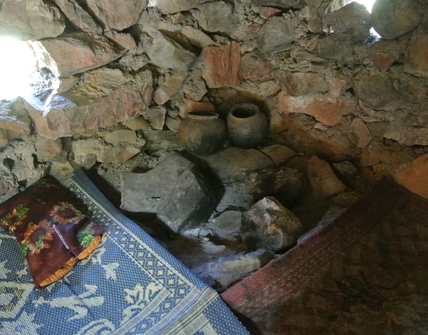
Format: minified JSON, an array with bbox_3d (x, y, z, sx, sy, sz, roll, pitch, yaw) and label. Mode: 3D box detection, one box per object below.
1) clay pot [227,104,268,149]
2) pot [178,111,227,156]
[{"bbox_3d":[0.169,-0.191,1.930,0.208,0.193,0.208,0,33,0],"label":"clay pot"},{"bbox_3d":[-0.054,-0.156,1.860,0.229,0.196,0.229,3,23,-1],"label":"pot"}]

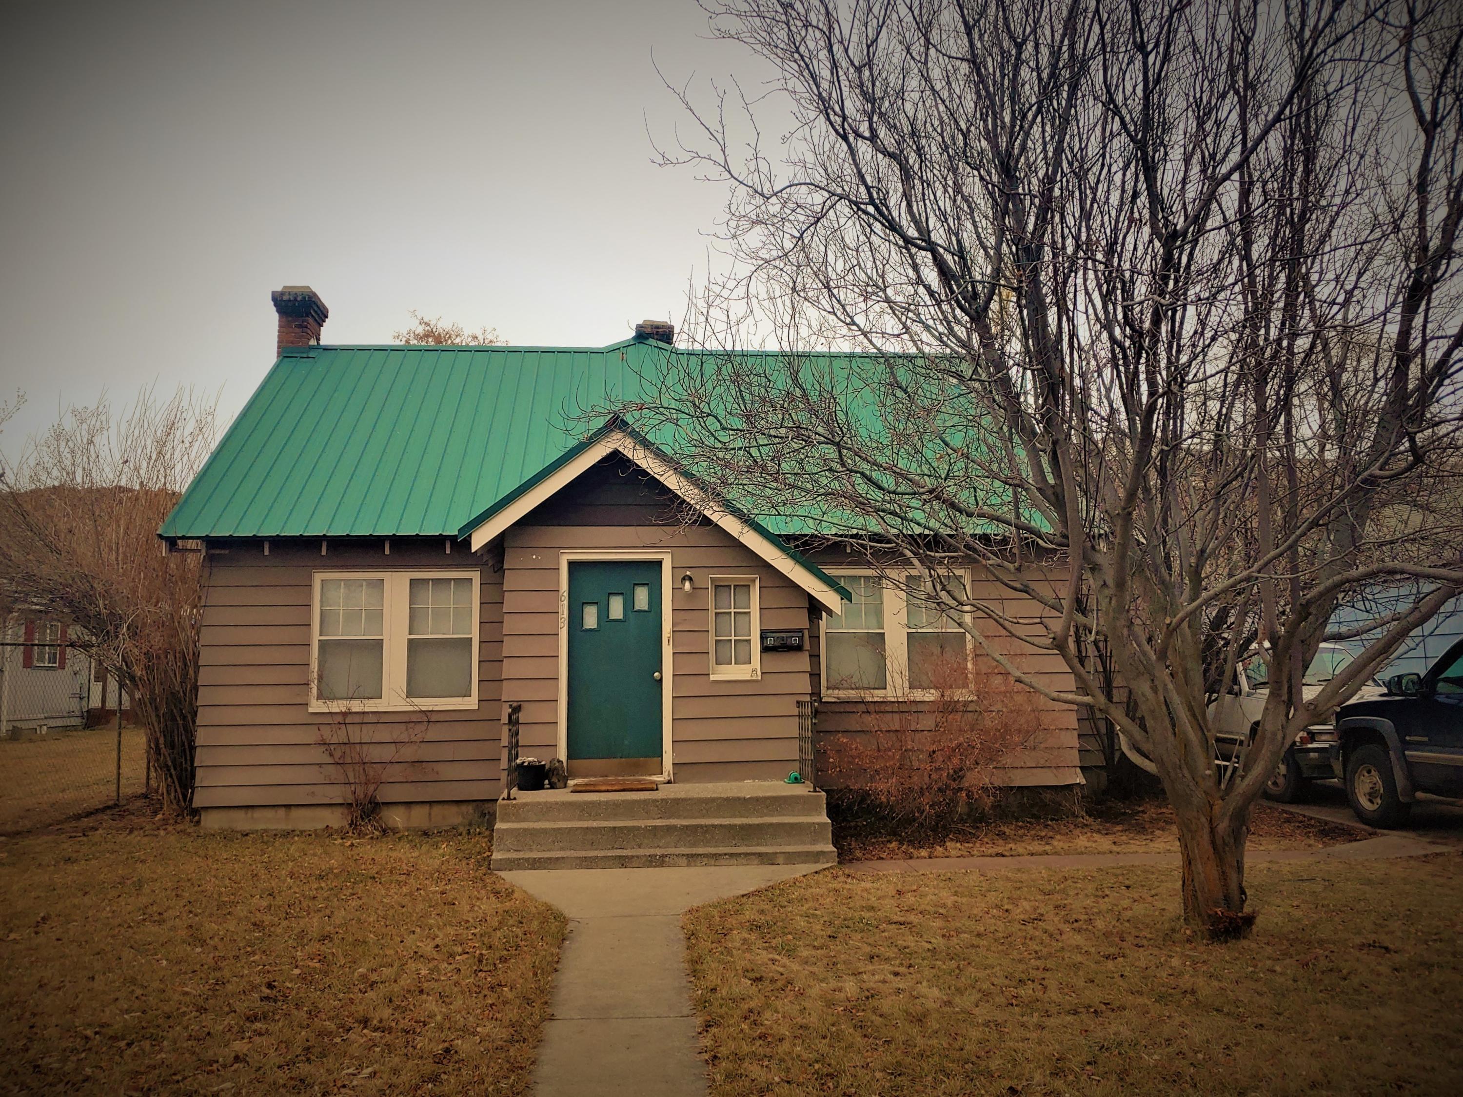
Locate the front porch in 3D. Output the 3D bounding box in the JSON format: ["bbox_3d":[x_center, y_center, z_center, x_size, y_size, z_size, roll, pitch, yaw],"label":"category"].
[{"bbox_3d":[-0.570,2.360,9.100,2.740,0.480,1.570,0,-6,-5],"label":"front porch"}]

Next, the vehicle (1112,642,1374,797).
[{"bbox_3d":[6.744,2.126,13.576,1.880,1.750,4.950,0,-6,-2],"label":"vehicle"}]

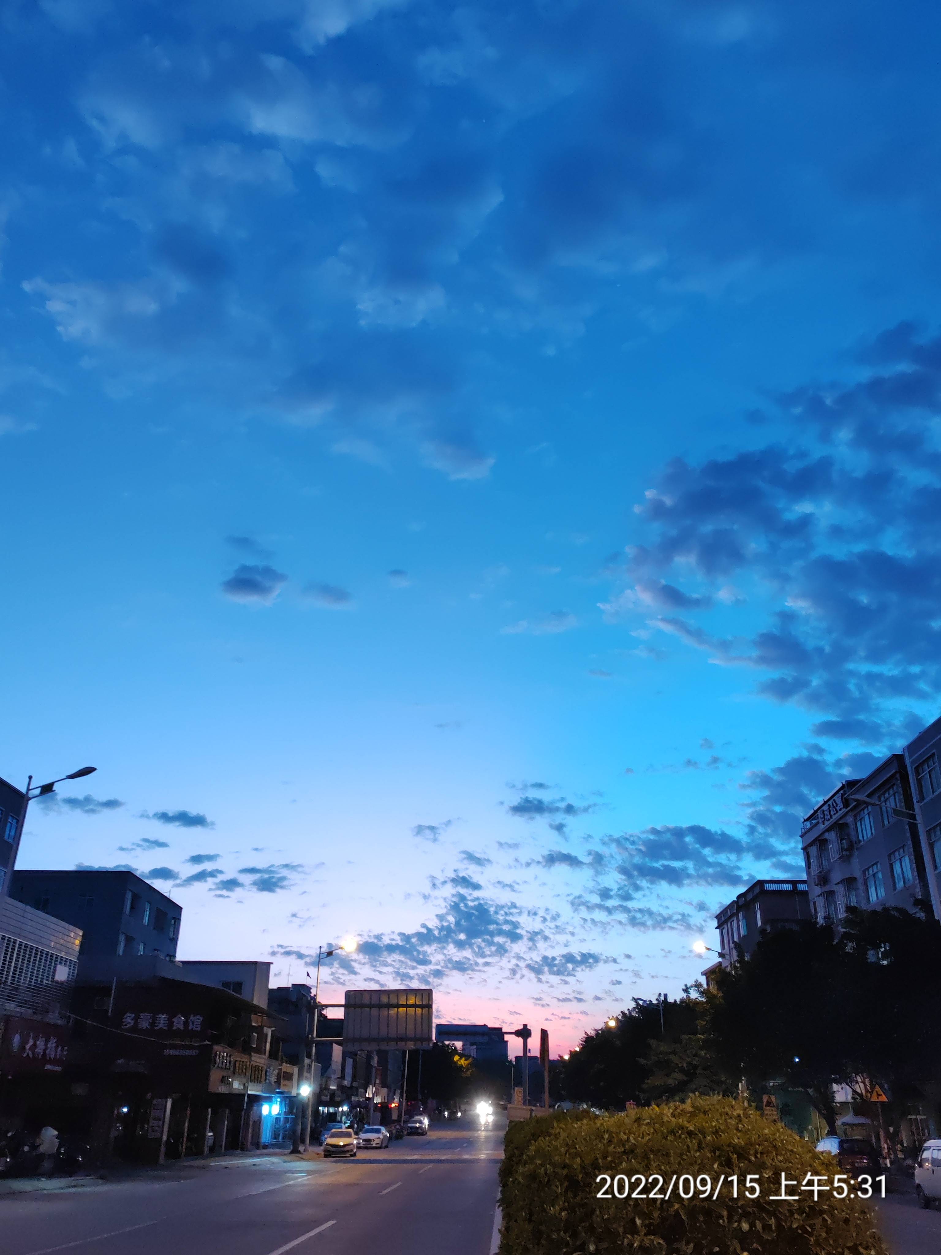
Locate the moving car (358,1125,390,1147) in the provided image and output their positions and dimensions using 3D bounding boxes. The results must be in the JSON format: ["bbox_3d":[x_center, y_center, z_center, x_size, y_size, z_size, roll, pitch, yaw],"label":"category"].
[{"bbox_3d":[-7.220,38.518,74.066,1.850,1.460,4.800,0,-27,2],"label":"moving car"}]

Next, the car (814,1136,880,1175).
[{"bbox_3d":[18.099,25.592,47.413,1.820,1.520,4.500,0,-27,2],"label":"car"}]

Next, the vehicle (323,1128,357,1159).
[{"bbox_3d":[-7.539,30.518,58.055,1.800,1.480,4.600,2,-27,-3],"label":"vehicle"}]

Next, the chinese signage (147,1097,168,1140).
[{"bbox_3d":[-14.437,22.661,45.113,0.600,1.570,0.080,0,-27,2],"label":"chinese signage"}]

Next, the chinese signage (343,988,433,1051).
[{"bbox_3d":[-4.950,23.614,58.837,5.300,3.350,0.200,0,-27,2],"label":"chinese signage"}]

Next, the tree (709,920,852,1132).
[{"bbox_3d":[18.781,24.964,58.437,7.800,12.500,7.800,0,-27,2],"label":"tree"}]

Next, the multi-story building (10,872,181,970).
[{"bbox_3d":[-31.290,30.174,77.186,10.500,18.500,13.500,0,-27,2],"label":"multi-story building"}]

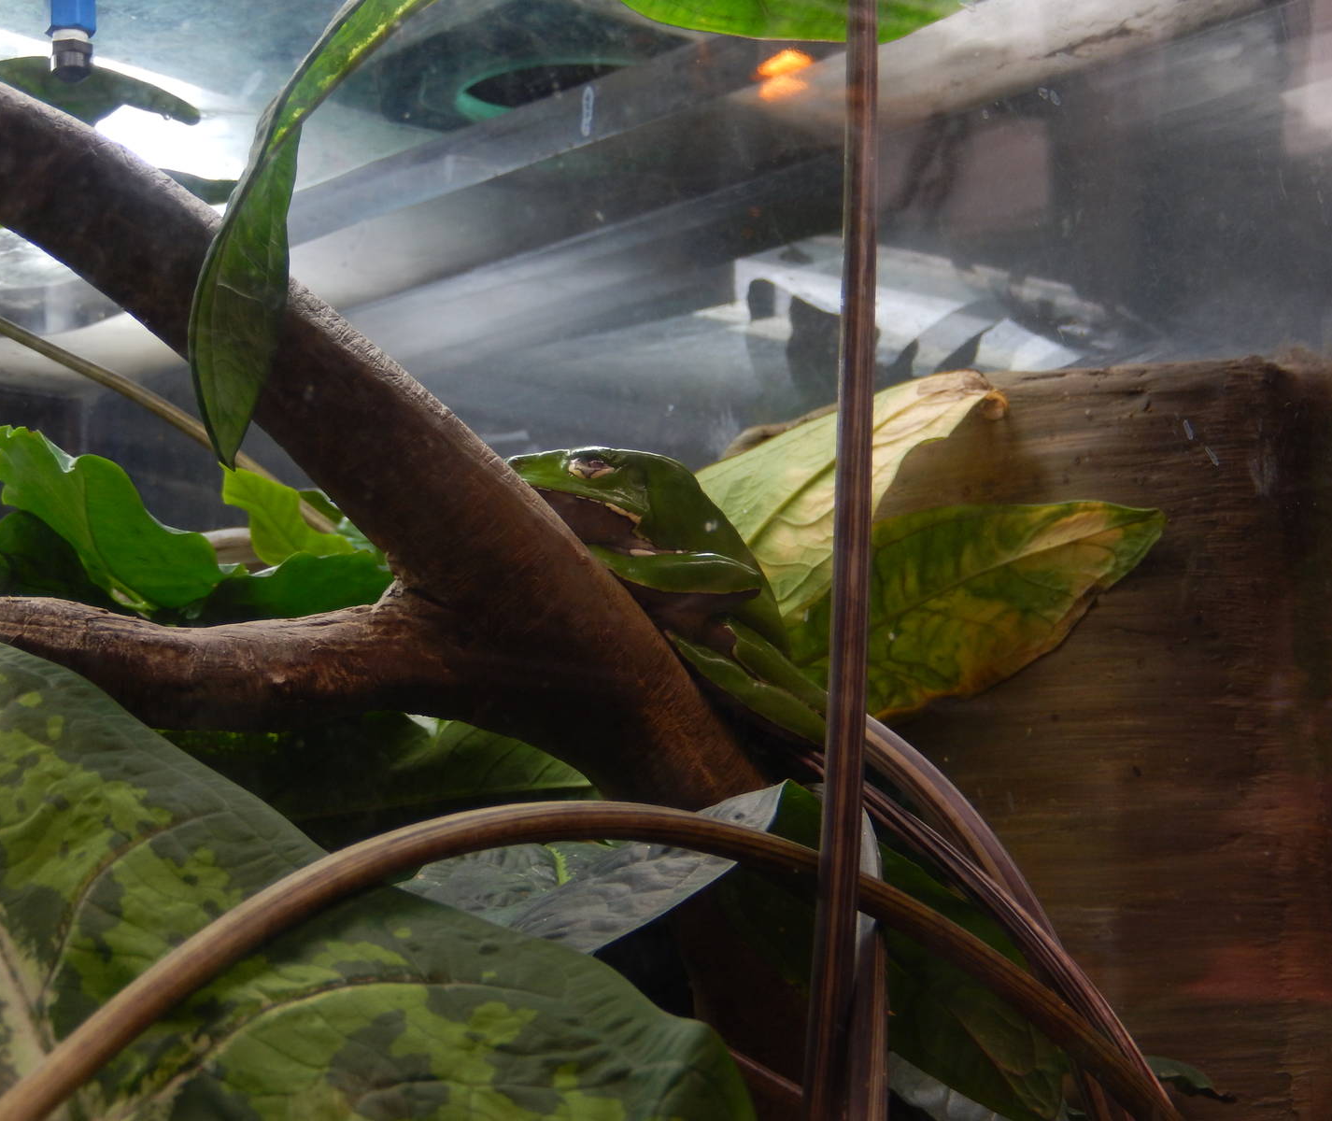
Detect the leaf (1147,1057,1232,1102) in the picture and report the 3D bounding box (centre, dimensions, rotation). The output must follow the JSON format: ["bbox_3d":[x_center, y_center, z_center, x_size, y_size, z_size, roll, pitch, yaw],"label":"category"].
[{"bbox_3d":[0.133,0.137,0.655,0.030,0.009,0.015,26,35,6],"label":"leaf"}]

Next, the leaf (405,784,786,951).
[{"bbox_3d":[-0.018,0.072,0.575,0.106,0.050,0.018,-16,-51,-3],"label":"leaf"}]

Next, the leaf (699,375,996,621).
[{"bbox_3d":[0.044,-0.015,0.655,0.112,0.050,0.020,-37,-31,-17],"label":"leaf"}]

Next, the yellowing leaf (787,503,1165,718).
[{"bbox_3d":[0.076,0.013,0.655,0.110,0.055,0.017,-23,-16,-12],"label":"yellowing leaf"}]

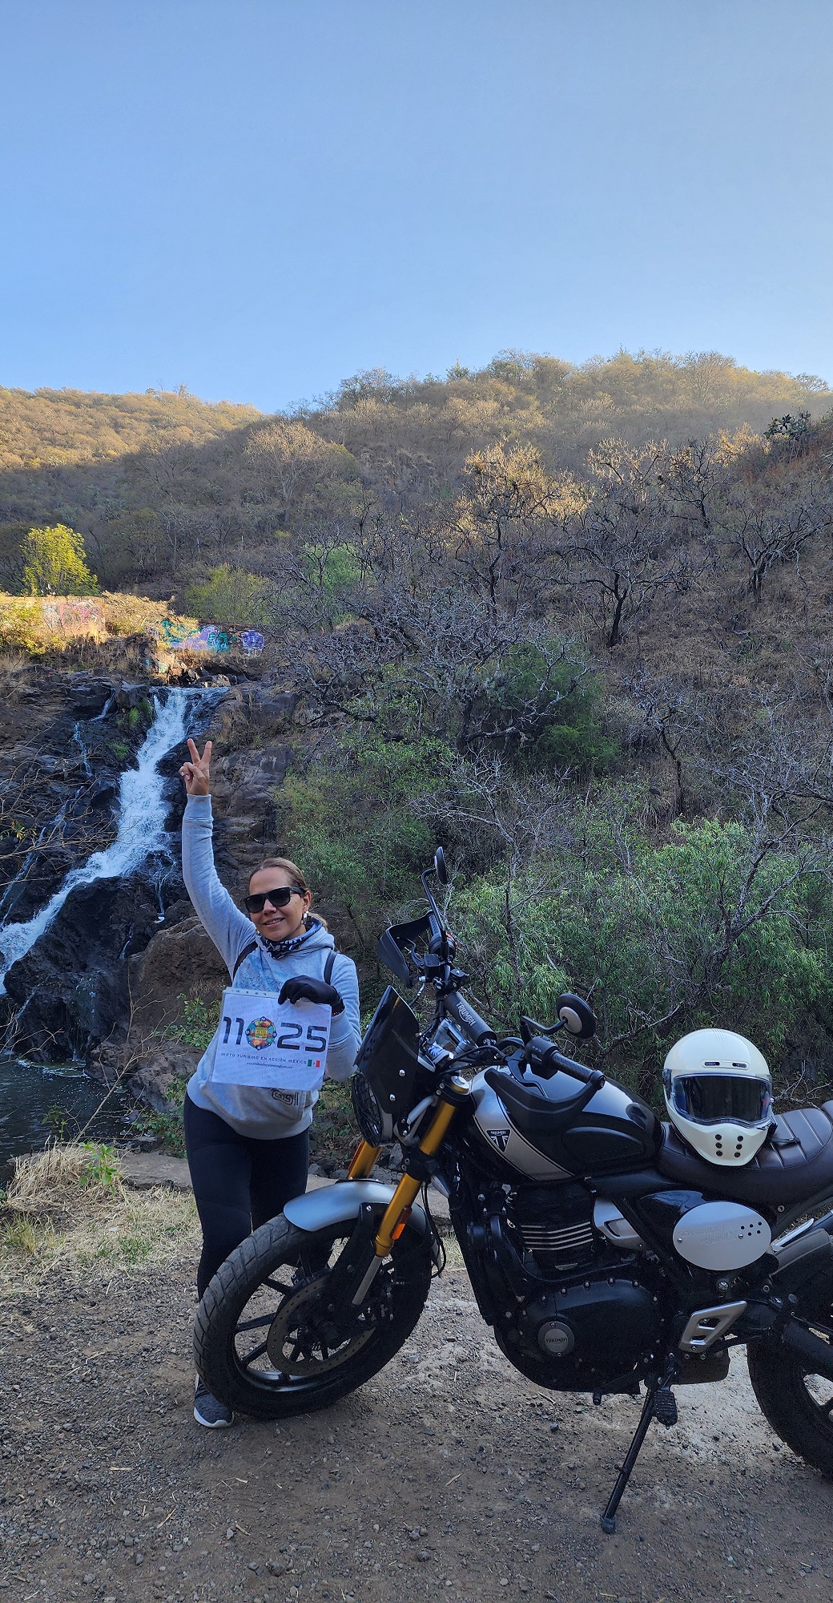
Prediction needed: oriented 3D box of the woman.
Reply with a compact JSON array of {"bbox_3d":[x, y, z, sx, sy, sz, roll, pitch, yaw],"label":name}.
[{"bbox_3d":[-0.405,0.725,2.960,0.510,1.830,0.430,1,-4,2],"label":"woman"}]

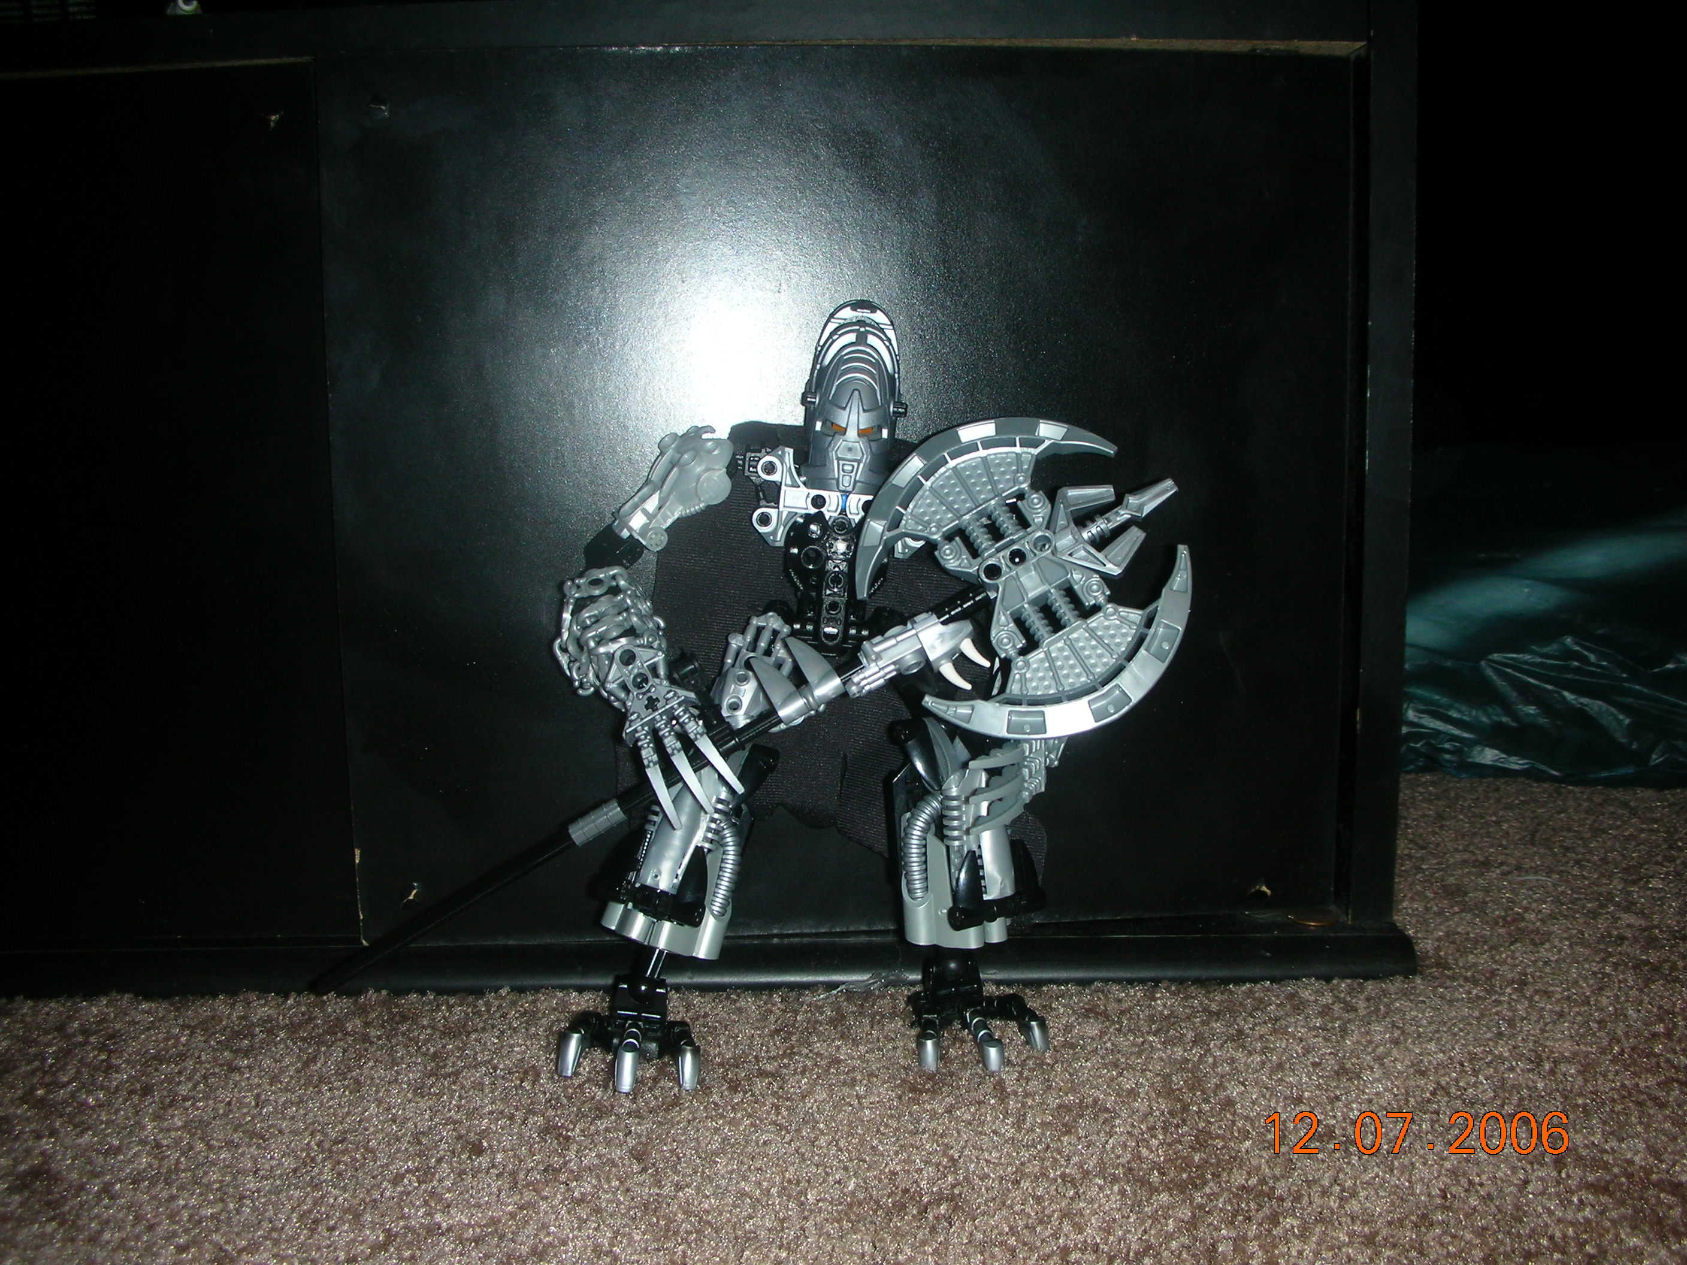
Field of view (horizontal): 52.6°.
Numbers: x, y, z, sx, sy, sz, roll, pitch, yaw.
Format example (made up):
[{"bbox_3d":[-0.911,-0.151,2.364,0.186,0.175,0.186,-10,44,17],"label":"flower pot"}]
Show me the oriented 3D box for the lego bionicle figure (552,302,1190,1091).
[{"bbox_3d":[0.006,0.019,0.515,0.187,0.236,0.120,-1,7,0],"label":"lego bionicle figure"}]

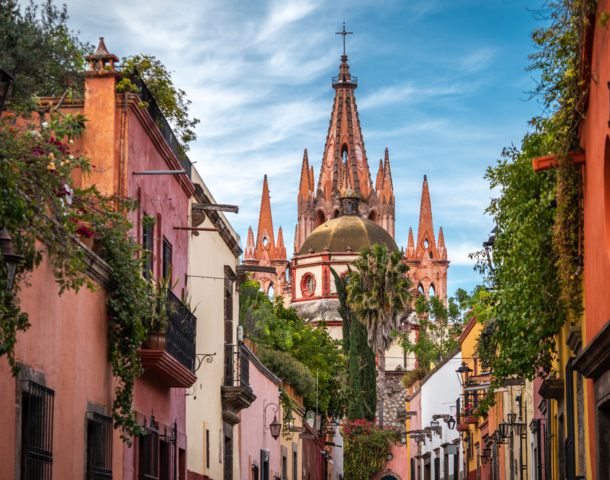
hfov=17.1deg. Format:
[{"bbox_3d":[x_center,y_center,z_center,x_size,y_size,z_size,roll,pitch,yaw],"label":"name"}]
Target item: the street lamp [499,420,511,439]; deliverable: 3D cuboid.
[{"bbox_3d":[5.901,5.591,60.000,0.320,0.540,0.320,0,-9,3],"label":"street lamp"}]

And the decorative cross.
[{"bbox_3d":[4.467,-22.732,230.000,2.000,3.800,0.220,0,-9,0],"label":"decorative cross"}]

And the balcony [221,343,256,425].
[{"bbox_3d":[-1.623,3.555,50.000,0.550,1.900,2.800,0,-9,3],"label":"balcony"}]

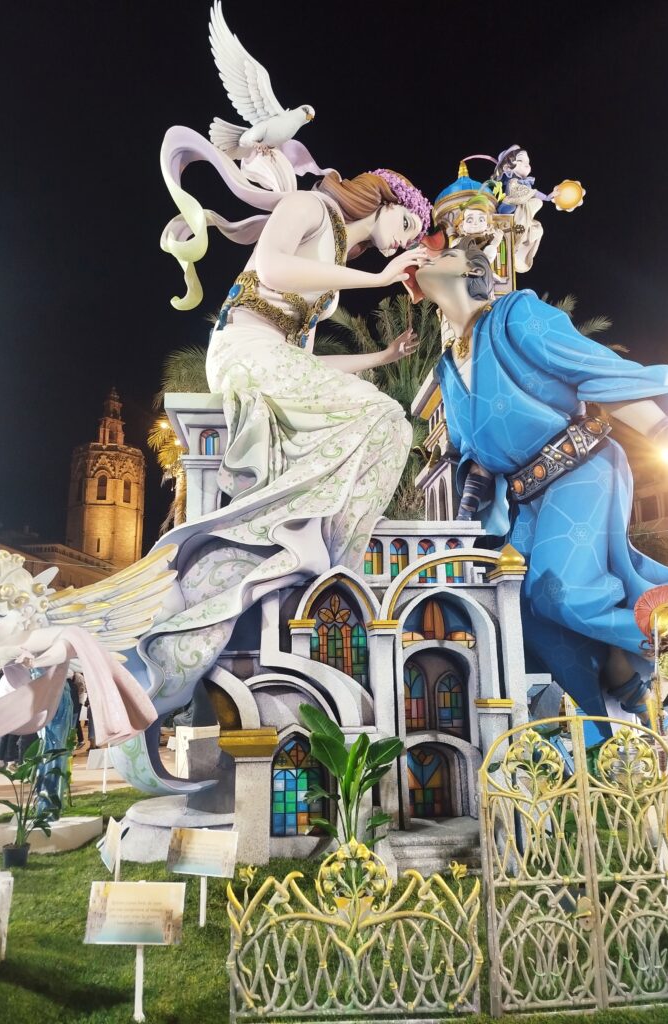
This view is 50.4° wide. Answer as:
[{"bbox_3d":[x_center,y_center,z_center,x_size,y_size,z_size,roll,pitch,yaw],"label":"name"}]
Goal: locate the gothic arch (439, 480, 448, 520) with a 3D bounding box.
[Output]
[{"bbox_3d":[1.129,-0.078,7.402,0.100,0.520,0.340,1,-13,-9],"label":"gothic arch"}]

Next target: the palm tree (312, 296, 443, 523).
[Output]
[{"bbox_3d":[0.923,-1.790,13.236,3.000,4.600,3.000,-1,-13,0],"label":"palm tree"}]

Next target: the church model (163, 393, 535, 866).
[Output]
[{"bbox_3d":[0.063,0.846,6.578,3.400,4.050,2.400,0,-13,-4],"label":"church model"}]

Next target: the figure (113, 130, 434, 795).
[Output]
[{"bbox_3d":[-0.370,-0.639,6.562,2.700,5.900,1.800,-4,-13,15],"label":"figure"}]

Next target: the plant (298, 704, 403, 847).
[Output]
[{"bbox_3d":[0.126,1.731,4.362,0.620,1.020,0.550,-1,-13,0],"label":"plant"}]

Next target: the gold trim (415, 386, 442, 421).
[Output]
[{"bbox_3d":[1.091,-1.299,8.248,0.120,0.240,1.000,1,-13,-9],"label":"gold trim"}]

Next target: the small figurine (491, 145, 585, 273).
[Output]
[{"bbox_3d":[2.445,-3.721,8.647,1.100,1.450,0.650,-4,-13,15],"label":"small figurine"}]

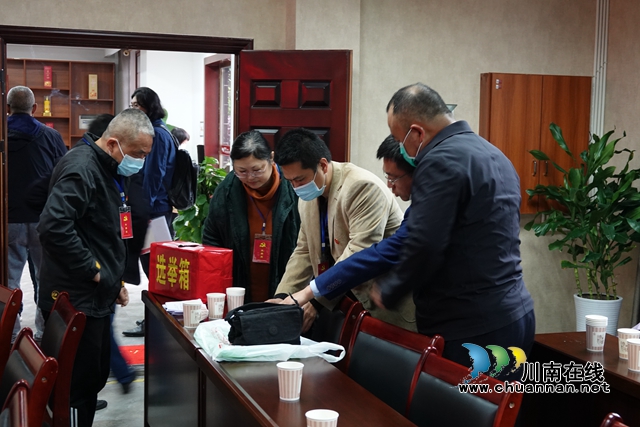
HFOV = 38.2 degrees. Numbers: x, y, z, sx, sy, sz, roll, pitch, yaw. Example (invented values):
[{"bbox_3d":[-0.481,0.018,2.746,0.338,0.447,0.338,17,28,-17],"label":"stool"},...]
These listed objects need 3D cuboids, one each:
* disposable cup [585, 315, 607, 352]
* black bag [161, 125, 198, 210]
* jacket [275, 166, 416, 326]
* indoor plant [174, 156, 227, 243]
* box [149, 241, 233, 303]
[{"bbox_3d":[0.954,0.416,3.192,0.076,0.113,0.076,1,4,0],"label":"disposable cup"},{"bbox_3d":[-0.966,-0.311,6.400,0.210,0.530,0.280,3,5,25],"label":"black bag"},{"bbox_3d":[0.105,0.122,3.420,0.480,0.620,0.430,5,6,42],"label":"jacket"},{"bbox_3d":[-0.868,0.179,6.845,0.460,1.200,0.460,1,4,0],"label":"indoor plant"},{"bbox_3d":[-0.585,0.259,4.171,0.185,0.220,0.368,-3,6,-44],"label":"box"}]

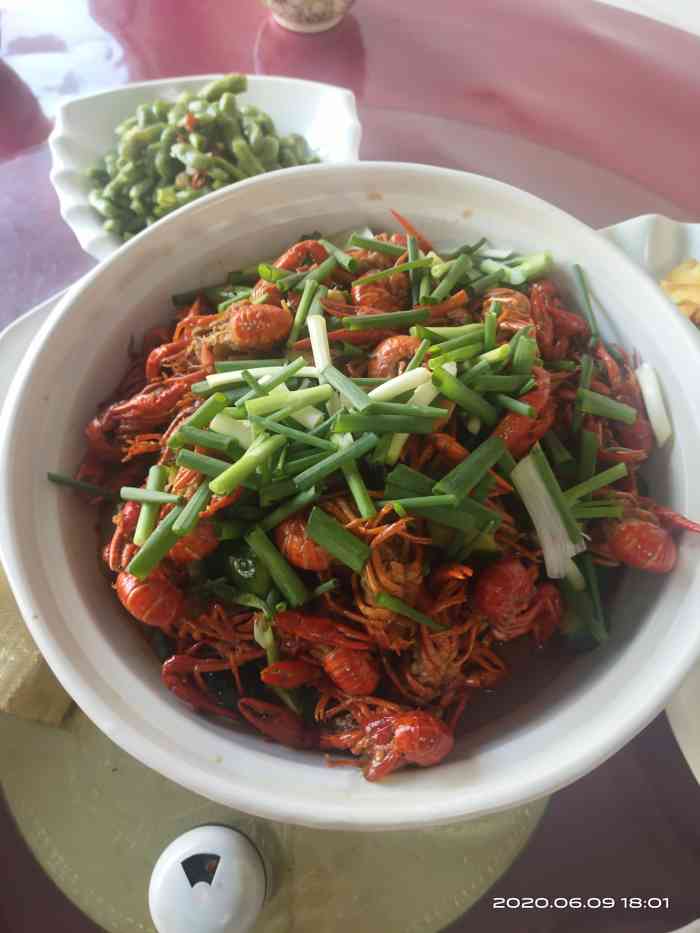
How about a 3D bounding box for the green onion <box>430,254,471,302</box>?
[{"bbox_3d":[0.053,-0.099,0.428,0.007,0.006,0.038,28,60,16],"label":"green onion"}]

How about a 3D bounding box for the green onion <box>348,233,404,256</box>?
[{"bbox_3d":[0.015,-0.124,0.452,0.032,0.006,0.006,20,62,21],"label":"green onion"}]

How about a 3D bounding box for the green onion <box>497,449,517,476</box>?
[{"bbox_3d":[0.074,-0.002,0.382,0.006,0.006,0.019,-23,76,-11],"label":"green onion"}]

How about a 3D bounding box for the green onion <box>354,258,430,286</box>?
[{"bbox_3d":[0.025,-0.110,0.457,0.048,0.004,0.004,-19,63,-9],"label":"green onion"}]

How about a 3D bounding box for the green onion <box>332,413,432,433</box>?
[{"bbox_3d":[0.015,-0.020,0.369,0.046,0.007,0.008,0,60,1],"label":"green onion"}]

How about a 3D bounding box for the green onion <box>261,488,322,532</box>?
[{"bbox_3d":[-0.027,0.019,0.358,0.030,0.005,0.006,-34,65,-7],"label":"green onion"}]

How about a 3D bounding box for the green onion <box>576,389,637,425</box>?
[{"bbox_3d":[0.125,-0.028,0.393,0.032,0.007,0.008,14,60,-12],"label":"green onion"}]

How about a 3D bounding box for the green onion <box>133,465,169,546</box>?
[{"bbox_3d":[-0.093,0.019,0.377,0.007,0.006,0.038,10,75,4],"label":"green onion"}]

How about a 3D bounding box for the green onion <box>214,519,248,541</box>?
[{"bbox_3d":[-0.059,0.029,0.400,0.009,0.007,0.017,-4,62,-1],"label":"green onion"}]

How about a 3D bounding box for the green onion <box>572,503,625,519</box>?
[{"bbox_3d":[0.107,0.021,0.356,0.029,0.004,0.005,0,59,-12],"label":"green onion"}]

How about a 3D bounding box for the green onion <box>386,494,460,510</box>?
[{"bbox_3d":[0.032,0.017,0.369,0.035,0.004,0.005,-4,64,1],"label":"green onion"}]

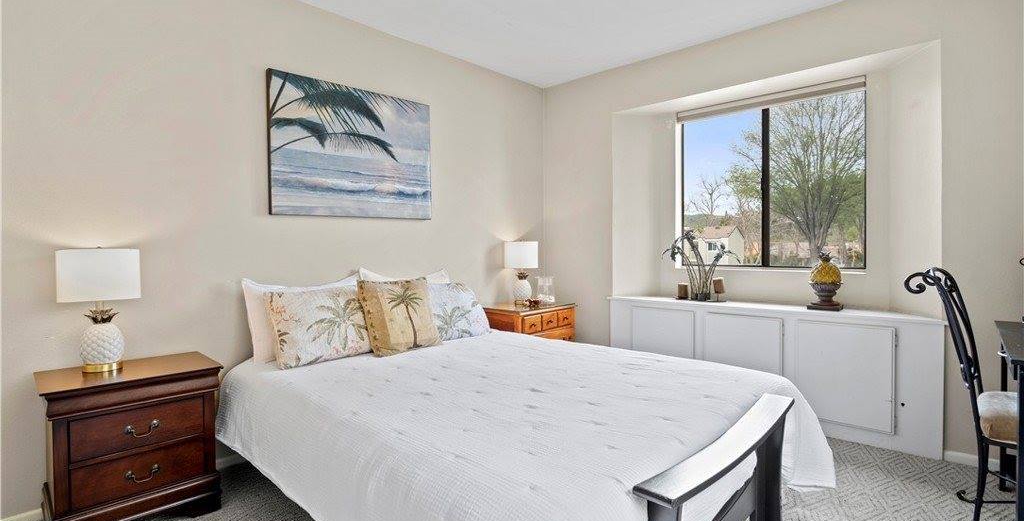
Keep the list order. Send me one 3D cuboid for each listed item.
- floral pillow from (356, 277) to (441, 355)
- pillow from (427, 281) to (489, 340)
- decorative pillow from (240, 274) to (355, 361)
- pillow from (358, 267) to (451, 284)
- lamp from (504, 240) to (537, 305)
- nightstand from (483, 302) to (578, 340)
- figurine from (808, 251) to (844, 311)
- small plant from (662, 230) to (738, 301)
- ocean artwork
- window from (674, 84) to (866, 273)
[{"bbox_3d":[-0.627,0.304,2.582,0.440,0.440,0.150,-3,-21,-46],"label":"floral pillow"},{"bbox_3d":[-0.407,0.315,2.921,0.560,0.400,0.150,-3,-21,-46],"label":"pillow"},{"bbox_3d":[-1.051,0.279,2.399,0.630,0.430,0.170,-2,-17,-46],"label":"decorative pillow"},{"bbox_3d":[-0.610,0.253,2.855,0.650,0.430,0.170,-2,-17,-46],"label":"pillow"},{"bbox_3d":[0.075,0.098,3.663,0.268,0.505,0.268,0,2,0],"label":"lamp"},{"bbox_3d":[0.149,0.666,3.589,0.410,0.615,0.650,1,3,44],"label":"nightstand"},{"bbox_3d":[1.899,0.127,2.753,0.160,0.350,0.160,1,3,44],"label":"figurine"},{"bbox_3d":[1.357,0.040,3.267,0.480,0.510,0.200,1,3,44],"label":"small plant"},{"bbox_3d":[-0.920,-0.641,2.745,0.040,0.770,1.005,1,3,44],"label":"ocean artwork"},{"bbox_3d":[1.744,-0.538,3.194,1.180,1.180,0.090,1,2,44],"label":"window"}]

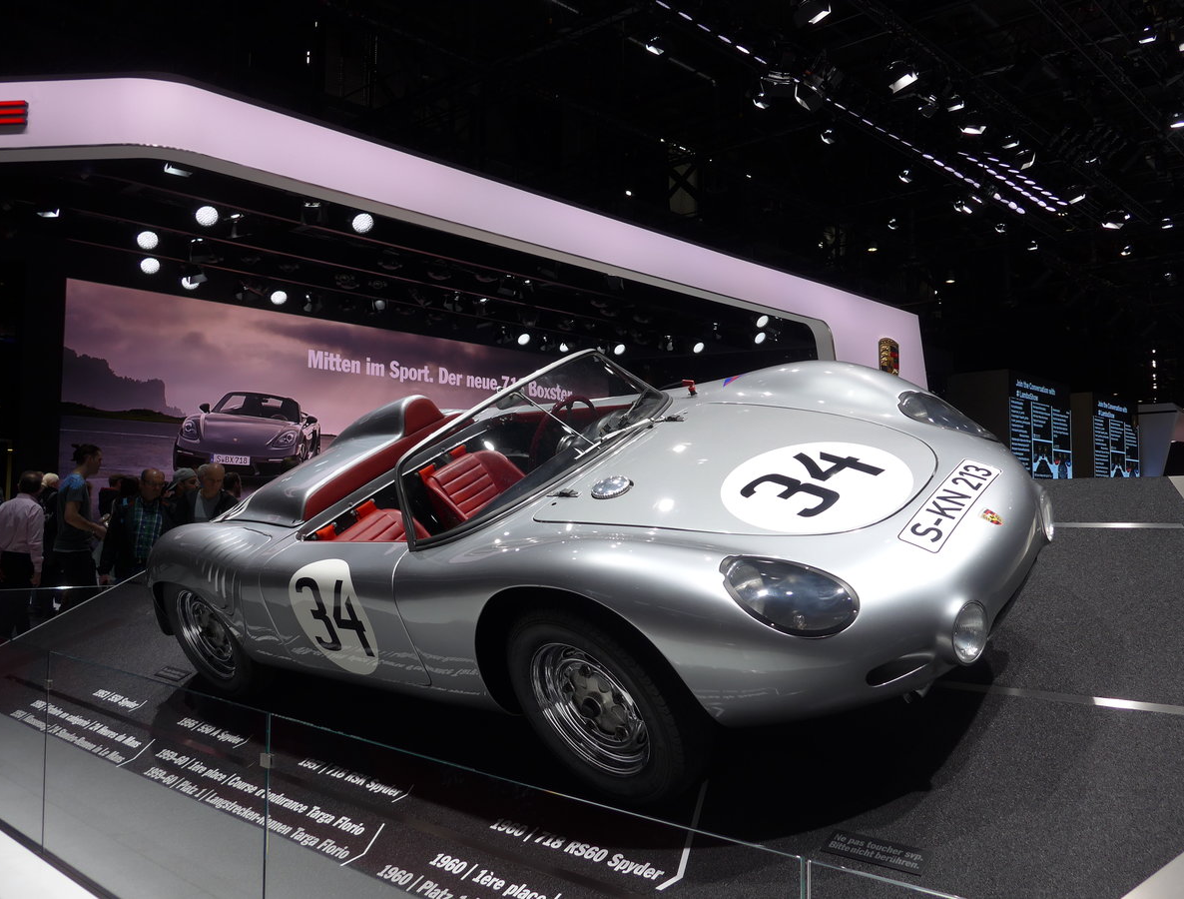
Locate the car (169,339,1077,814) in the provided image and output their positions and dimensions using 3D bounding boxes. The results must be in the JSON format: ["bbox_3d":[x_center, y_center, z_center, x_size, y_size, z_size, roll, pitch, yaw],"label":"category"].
[{"bbox_3d":[-0.325,0.281,3.744,3.700,0.980,1.520,-3,21,43],"label":"car"}]

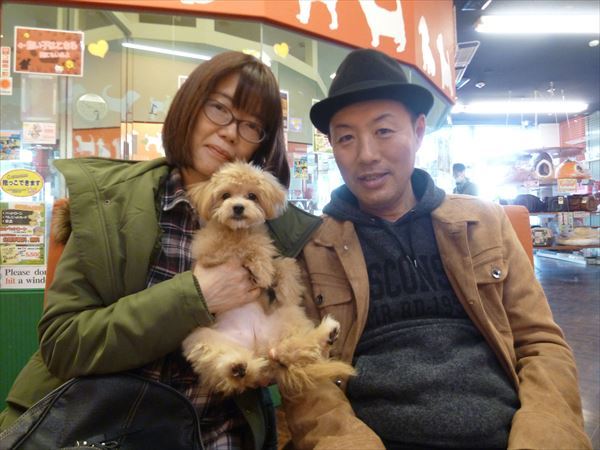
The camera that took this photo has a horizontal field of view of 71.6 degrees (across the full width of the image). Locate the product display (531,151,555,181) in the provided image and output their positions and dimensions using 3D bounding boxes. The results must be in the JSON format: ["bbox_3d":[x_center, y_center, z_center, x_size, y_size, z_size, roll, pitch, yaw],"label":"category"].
[{"bbox_3d":[3.395,-0.816,5.800,0.280,0.380,0.310,0,-1,27],"label":"product display"}]

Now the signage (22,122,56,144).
[{"bbox_3d":[-1.165,-0.409,1.860,0.150,0.093,0.006,0,-1,-5],"label":"signage"}]

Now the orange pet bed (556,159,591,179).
[{"bbox_3d":[3.813,-0.788,5.800,0.420,0.280,0.420,0,-1,-6],"label":"orange pet bed"}]

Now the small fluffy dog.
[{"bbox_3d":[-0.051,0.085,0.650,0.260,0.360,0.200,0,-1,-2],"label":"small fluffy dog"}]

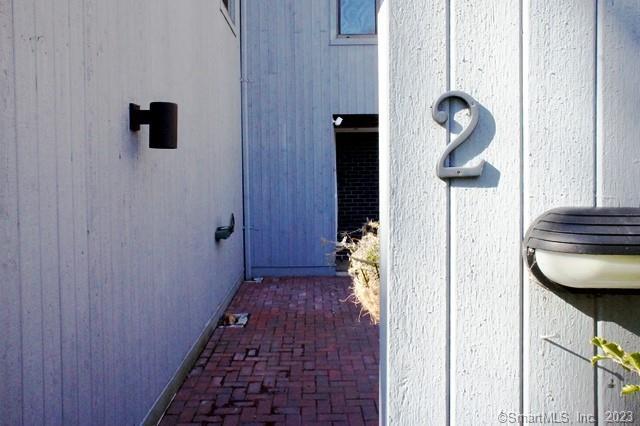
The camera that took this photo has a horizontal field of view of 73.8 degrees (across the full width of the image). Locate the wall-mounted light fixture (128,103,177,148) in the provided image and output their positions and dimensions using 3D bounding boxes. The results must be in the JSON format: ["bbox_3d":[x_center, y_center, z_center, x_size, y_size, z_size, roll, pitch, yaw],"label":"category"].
[{"bbox_3d":[-0.958,-0.505,2.490,0.244,0.250,0.153,0,4,-1],"label":"wall-mounted light fixture"}]

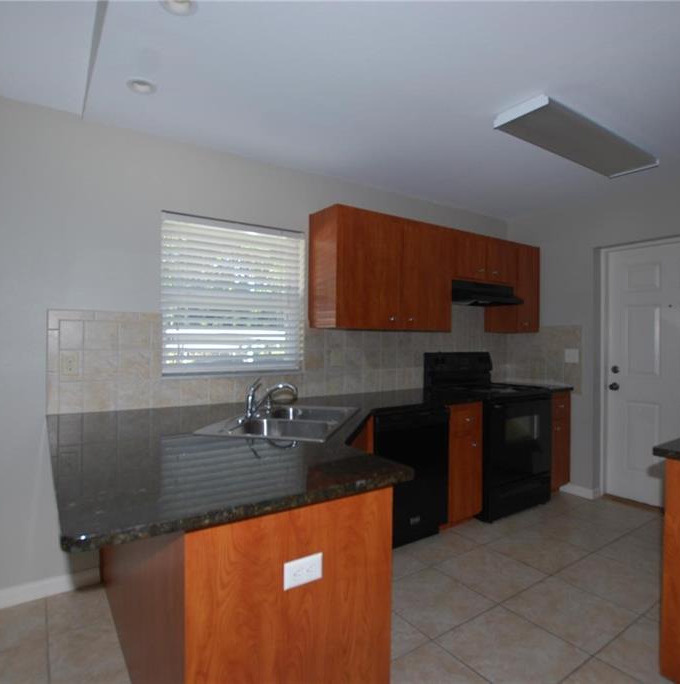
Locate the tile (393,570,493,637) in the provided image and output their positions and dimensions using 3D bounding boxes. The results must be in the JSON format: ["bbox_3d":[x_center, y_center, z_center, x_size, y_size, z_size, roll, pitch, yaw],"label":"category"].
[{"bbox_3d":[0.466,1.297,2.154,0.460,0.012,0.450,0,-1,-33],"label":"tile"}]

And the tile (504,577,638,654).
[{"bbox_3d":[1.111,1.297,2.060,0.460,0.012,0.450,0,-1,-33],"label":"tile"}]

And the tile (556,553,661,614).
[{"bbox_3d":[1.500,1.300,2.320,0.460,0.012,0.450,0,-1,-33],"label":"tile"}]

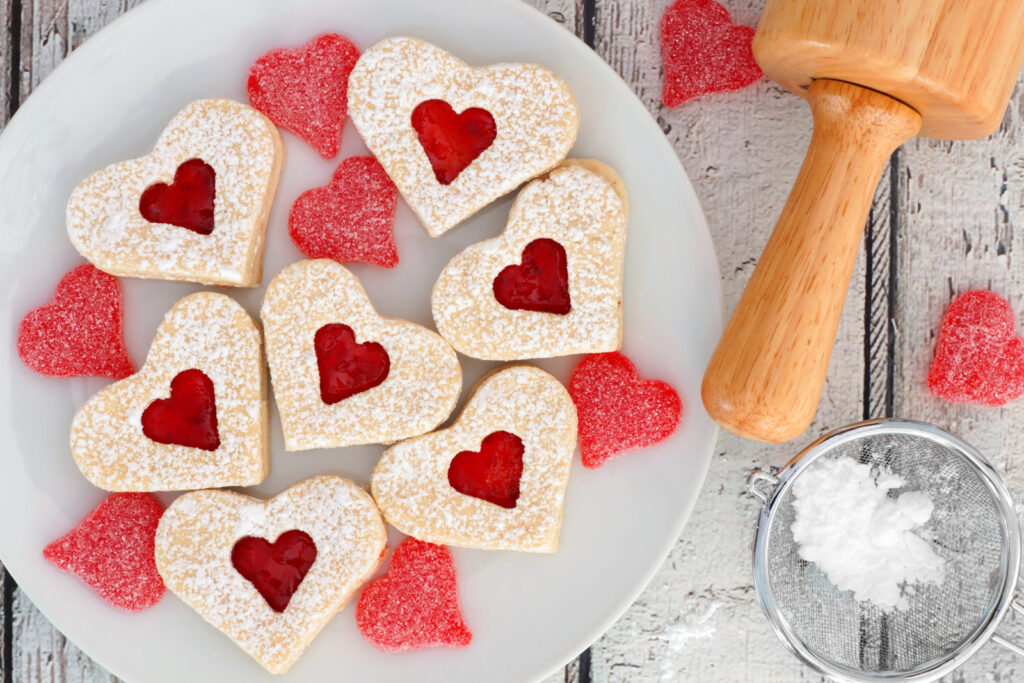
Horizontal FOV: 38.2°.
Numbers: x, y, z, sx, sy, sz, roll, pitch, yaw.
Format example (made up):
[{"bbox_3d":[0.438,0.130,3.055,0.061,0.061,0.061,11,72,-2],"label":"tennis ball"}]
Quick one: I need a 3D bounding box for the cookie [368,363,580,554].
[{"bbox_3d":[-0.004,0.041,0.432,0.063,0.013,0.053,-35,89,0],"label":"cookie"}]

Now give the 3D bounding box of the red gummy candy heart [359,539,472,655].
[{"bbox_3d":[-0.025,0.077,0.433,0.034,0.011,0.036,40,89,1],"label":"red gummy candy heart"}]

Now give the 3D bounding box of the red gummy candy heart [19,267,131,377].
[{"bbox_3d":[-0.124,-0.001,0.434,0.035,0.011,0.035,44,89,1],"label":"red gummy candy heart"}]

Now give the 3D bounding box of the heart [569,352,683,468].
[{"bbox_3d":[0.030,0.022,0.432,0.034,0.011,0.033,30,89,1],"label":"heart"}]

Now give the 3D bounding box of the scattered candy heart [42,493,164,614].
[{"bbox_3d":[-0.118,0.062,0.432,0.036,0.011,0.034,-2,89,0],"label":"scattered candy heart"}]

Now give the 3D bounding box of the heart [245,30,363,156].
[{"bbox_3d":[-0.059,-0.071,0.437,0.035,0.011,0.035,-18,88,0],"label":"heart"}]

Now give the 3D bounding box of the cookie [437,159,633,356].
[{"bbox_3d":[0.013,-0.017,0.434,0.068,0.013,0.053,-44,89,-1],"label":"cookie"}]

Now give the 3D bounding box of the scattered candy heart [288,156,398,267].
[{"bbox_3d":[-0.046,-0.035,0.436,0.034,0.011,0.033,-40,89,-1],"label":"scattered candy heart"}]

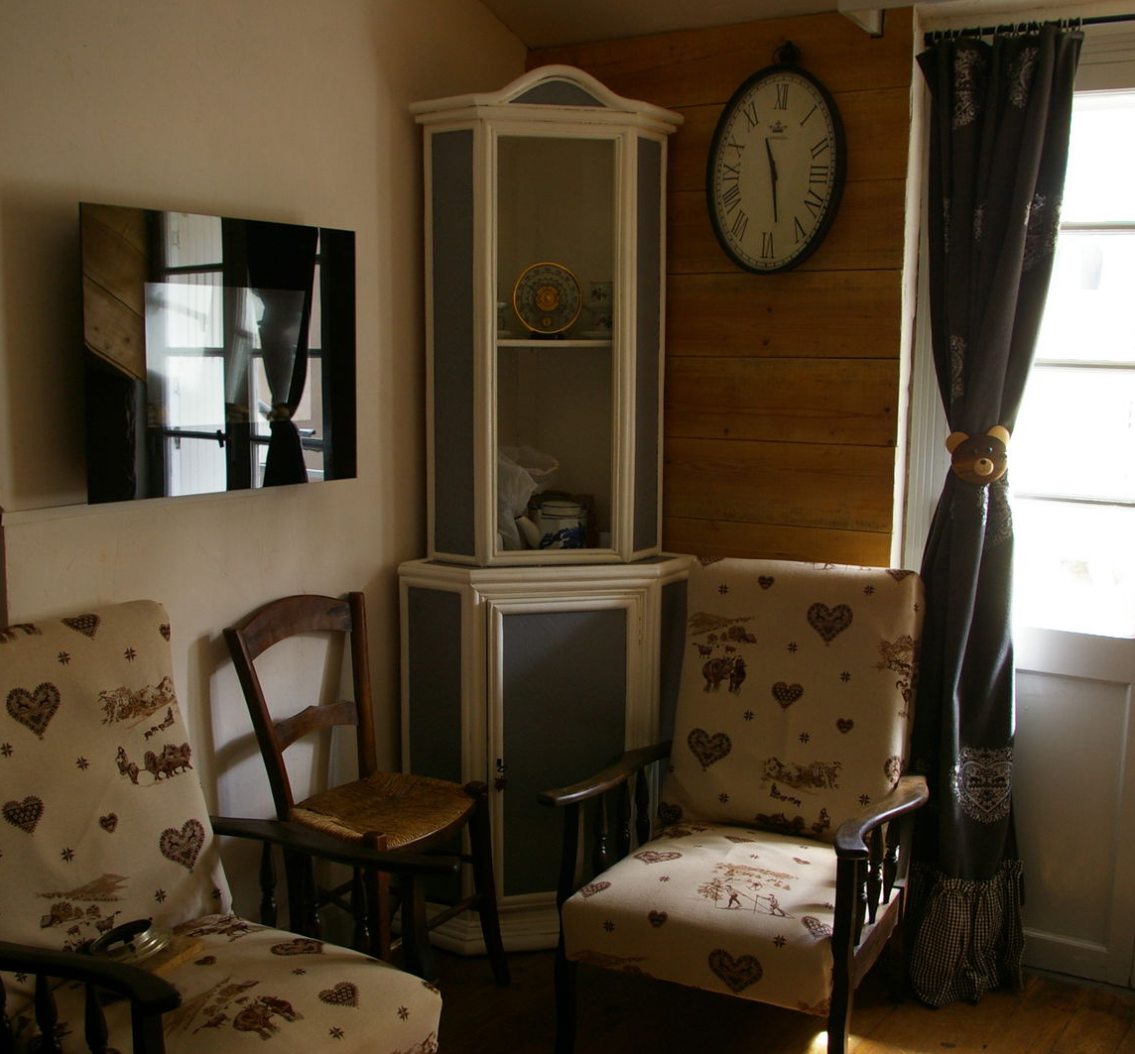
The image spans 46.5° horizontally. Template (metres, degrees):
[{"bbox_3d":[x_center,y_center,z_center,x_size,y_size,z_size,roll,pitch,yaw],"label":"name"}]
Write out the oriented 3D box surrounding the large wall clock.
[{"bbox_3d":[0.481,-0.812,3.019,0.332,0.462,0.050,8,11,28],"label":"large wall clock"}]

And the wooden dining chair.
[{"bbox_3d":[-0.424,0.614,2.885,0.446,0.885,0.440,5,10,30],"label":"wooden dining chair"}]

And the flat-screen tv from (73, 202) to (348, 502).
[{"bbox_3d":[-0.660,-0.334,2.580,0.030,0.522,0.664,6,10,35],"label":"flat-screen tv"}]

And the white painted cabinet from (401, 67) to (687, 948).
[{"bbox_3d":[-0.065,-0.026,3.276,0.715,2.043,0.493,-1,8,-10],"label":"white painted cabinet"}]

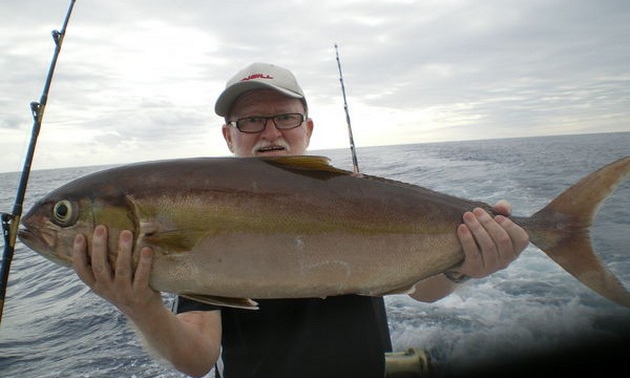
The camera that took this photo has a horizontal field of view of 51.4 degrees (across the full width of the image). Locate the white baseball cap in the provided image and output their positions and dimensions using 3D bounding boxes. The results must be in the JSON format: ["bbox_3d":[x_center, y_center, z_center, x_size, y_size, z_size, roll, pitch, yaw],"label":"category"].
[{"bbox_3d":[-0.105,-0.198,1.330,0.175,0.140,0.265,-6,-2,9],"label":"white baseball cap"}]

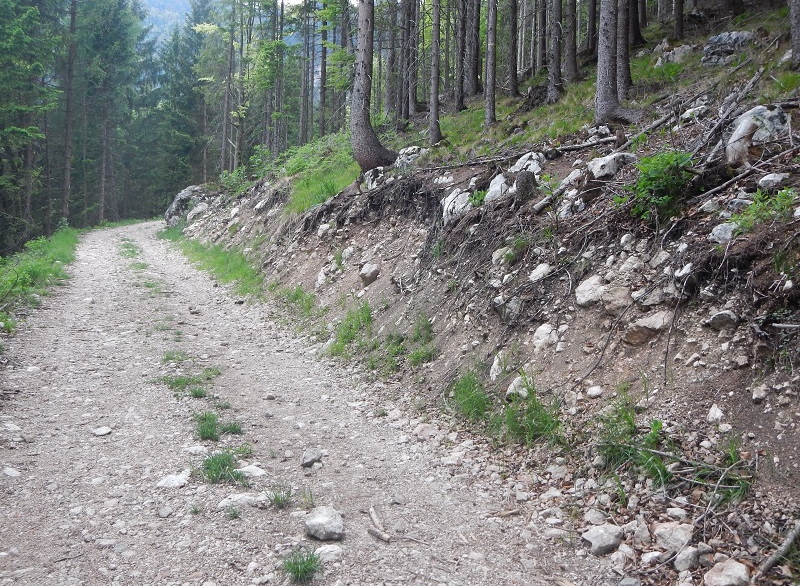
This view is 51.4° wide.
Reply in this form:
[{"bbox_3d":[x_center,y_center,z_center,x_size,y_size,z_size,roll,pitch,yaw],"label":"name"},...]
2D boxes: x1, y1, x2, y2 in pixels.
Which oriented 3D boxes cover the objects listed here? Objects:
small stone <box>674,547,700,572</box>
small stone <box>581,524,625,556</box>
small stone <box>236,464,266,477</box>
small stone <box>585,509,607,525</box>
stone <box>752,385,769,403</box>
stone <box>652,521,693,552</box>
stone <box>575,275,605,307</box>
[{"bbox_3d":[1.265,1.173,3.664,0.102,0.092,0.091,2,1,20],"label":"small stone"},{"bbox_3d":[0.944,1.149,3.874,0.192,0.121,0.144,2,1,14],"label":"small stone"},{"bbox_3d":[-0.809,0.964,4.520,0.165,0.050,0.120,1,2,0],"label":"small stone"},{"bbox_3d":[0.916,1.052,3.900,0.103,0.058,0.090,1,0,14],"label":"small stone"},{"bbox_3d":[1.863,0.525,4.300,0.080,0.080,0.075,2,2,17],"label":"stone"},{"bbox_3d":[1.256,1.117,3.816,0.172,0.106,0.129,2,1,19],"label":"stone"},{"bbox_3d":[1.307,-0.010,5.740,0.185,0.180,0.160,1,0,13],"label":"stone"}]

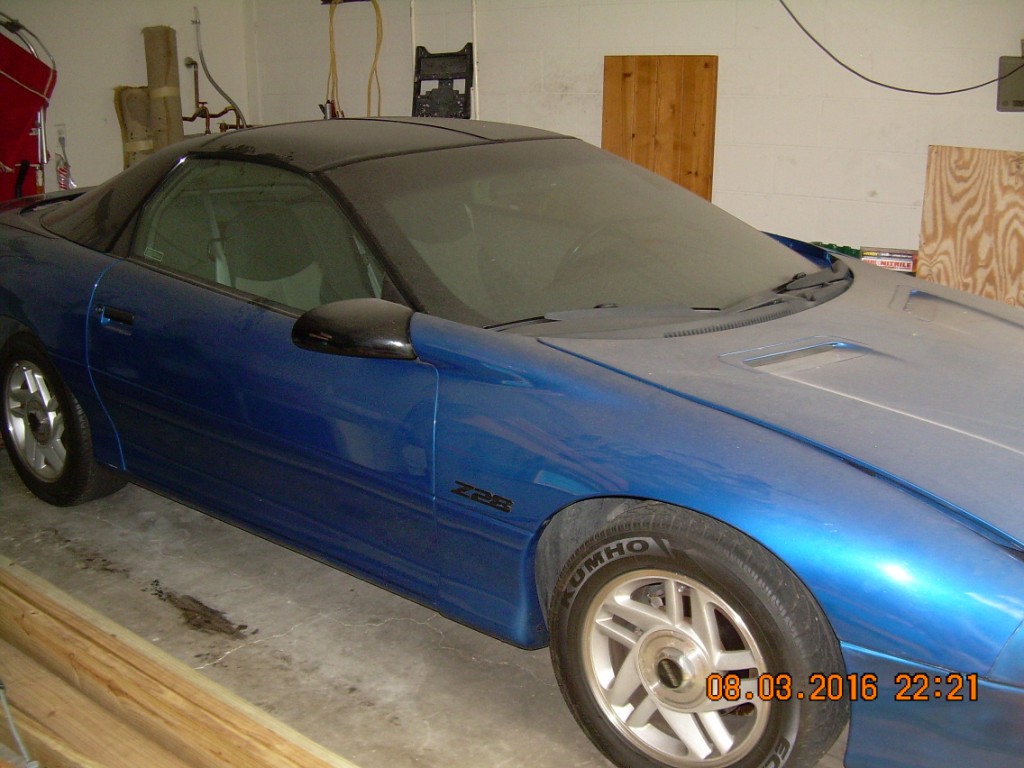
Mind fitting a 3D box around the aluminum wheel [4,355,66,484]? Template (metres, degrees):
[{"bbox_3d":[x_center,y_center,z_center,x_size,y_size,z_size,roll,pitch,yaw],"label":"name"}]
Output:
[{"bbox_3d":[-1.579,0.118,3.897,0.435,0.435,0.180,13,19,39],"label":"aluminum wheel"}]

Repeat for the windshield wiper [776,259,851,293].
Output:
[{"bbox_3d":[0.898,-0.322,3.325,0.080,0.070,0.620,10,18,32],"label":"windshield wiper"}]

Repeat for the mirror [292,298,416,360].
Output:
[{"bbox_3d":[-0.359,-0.126,2.533,0.220,0.130,0.250,13,19,39],"label":"mirror"}]

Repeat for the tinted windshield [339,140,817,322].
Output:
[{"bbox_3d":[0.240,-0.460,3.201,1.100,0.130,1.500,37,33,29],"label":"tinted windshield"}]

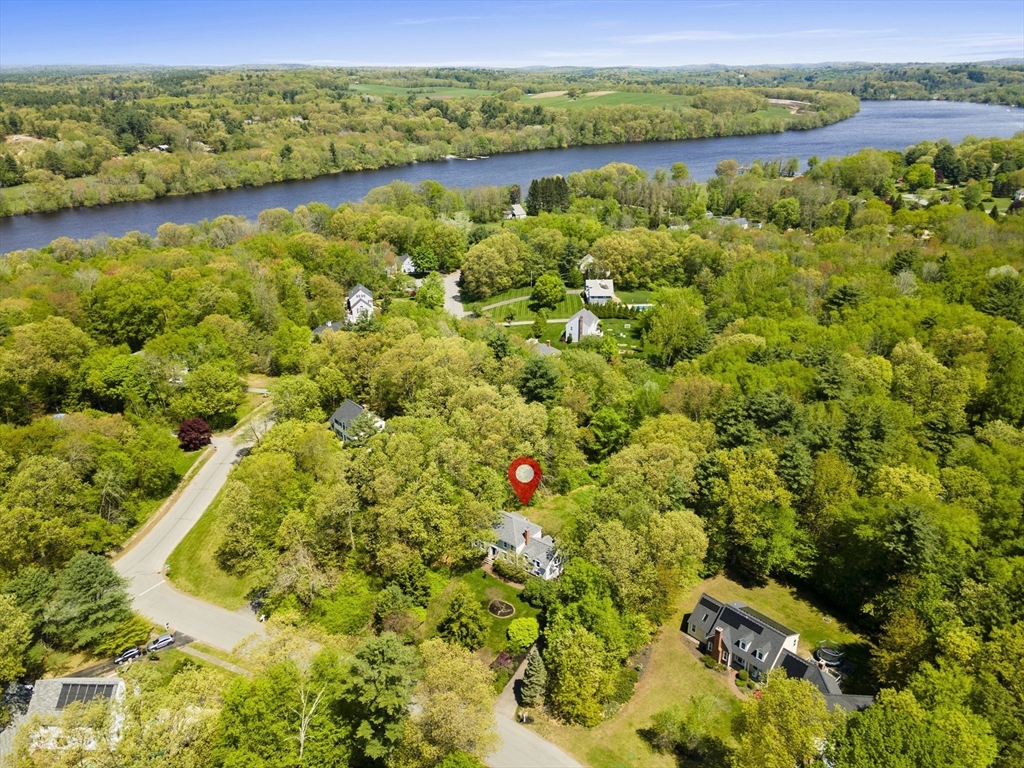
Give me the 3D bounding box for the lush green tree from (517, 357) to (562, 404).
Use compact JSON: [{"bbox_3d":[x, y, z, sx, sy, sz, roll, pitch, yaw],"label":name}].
[{"bbox_3d":[7.930,0.060,205.120,12.130,16.550,12.130,0,24,0],"label":"lush green tree"}]

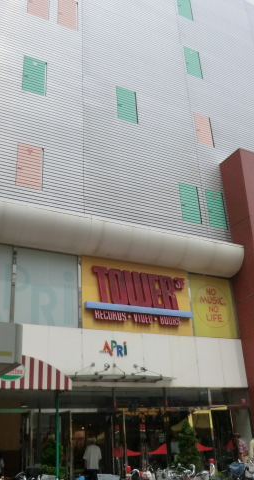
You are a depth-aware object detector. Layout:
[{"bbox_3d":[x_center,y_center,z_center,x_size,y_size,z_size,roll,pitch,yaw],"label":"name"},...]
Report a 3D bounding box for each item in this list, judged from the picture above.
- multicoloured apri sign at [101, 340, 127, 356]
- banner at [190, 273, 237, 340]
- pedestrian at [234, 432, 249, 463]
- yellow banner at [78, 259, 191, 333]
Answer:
[{"bbox_3d":[-0.371,3.291,13.441,0.927,0.500,0.070,10,-27,-26],"label":"multicoloured apri sign"},{"bbox_3d":[3.265,2.473,16.546,1.975,2.331,0.070,10,-27,-27],"label":"banner"},{"bbox_3d":[3.615,6.736,13.560,0.350,1.570,0.480,-21,-30,36],"label":"pedestrian"},{"bbox_3d":[0.507,1.934,15.026,4.287,2.375,0.200,10,-27,-27],"label":"yellow banner"}]

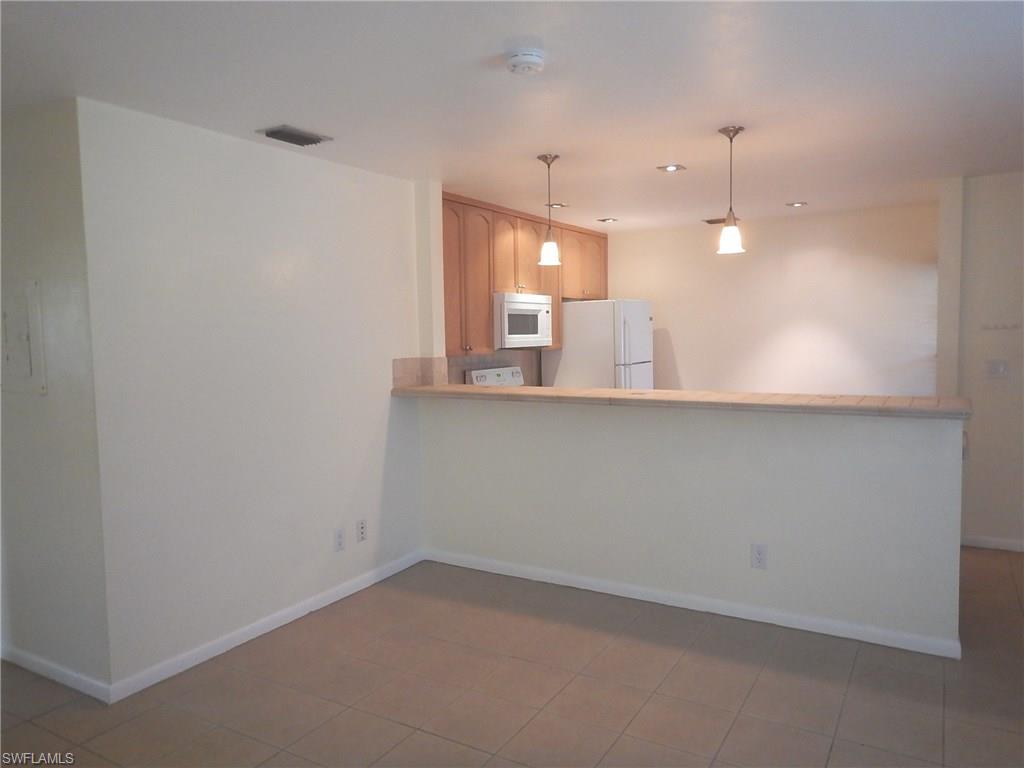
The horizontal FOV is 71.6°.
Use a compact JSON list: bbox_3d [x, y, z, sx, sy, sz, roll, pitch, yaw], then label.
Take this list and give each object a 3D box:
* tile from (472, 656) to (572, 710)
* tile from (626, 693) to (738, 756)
[{"bbox_3d":[0.054,1.260,3.000,0.335,0.010,0.335,1,5,31],"label":"tile"},{"bbox_3d":[0.635,1.274,2.658,0.335,0.010,0.335,1,5,31],"label":"tile"}]

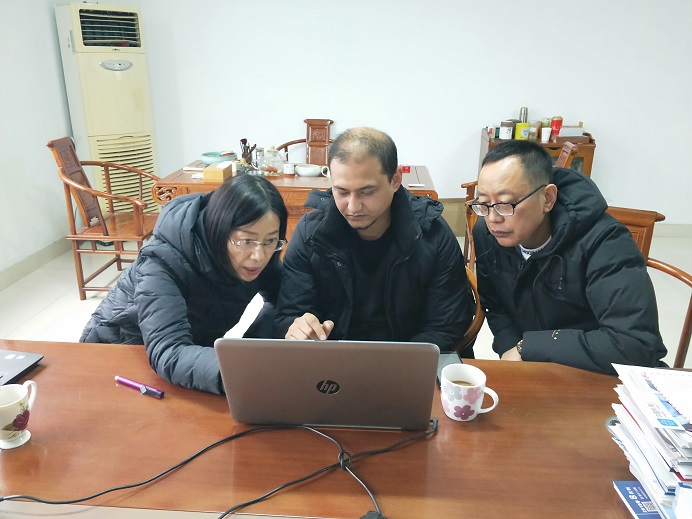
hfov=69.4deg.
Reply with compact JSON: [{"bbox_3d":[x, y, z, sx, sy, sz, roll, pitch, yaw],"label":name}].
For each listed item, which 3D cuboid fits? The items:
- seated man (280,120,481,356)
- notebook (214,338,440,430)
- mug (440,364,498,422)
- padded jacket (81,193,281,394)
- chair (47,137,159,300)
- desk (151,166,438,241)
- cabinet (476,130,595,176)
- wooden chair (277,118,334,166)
[{"bbox_3d":[0.075,0.255,1.455,0.580,1.250,0.740,2,21,6],"label":"seated man"},{"bbox_3d":[-0.025,0.177,0.976,0.363,0.218,0.305,1,21,2],"label":"notebook"},{"bbox_3d":[0.231,0.256,0.946,0.102,0.090,0.083,0,21,0],"label":"mug"},{"bbox_3d":[-0.400,0.322,1.406,0.560,1.150,0.740,-10,23,-25],"label":"padded jacket"},{"bbox_3d":[-1.500,-0.301,3.298,0.610,0.980,0.600,1,21,2],"label":"chair"},{"bbox_3d":[-0.240,-0.196,3.317,1.620,0.770,0.760,2,21,5],"label":"desk"},{"bbox_3d":[1.520,-0.572,4.126,0.830,0.900,0.380,2,21,4],"label":"cabinet"},{"bbox_3d":[-0.220,-0.521,3.835,0.610,1.010,0.580,2,21,4],"label":"wooden chair"}]

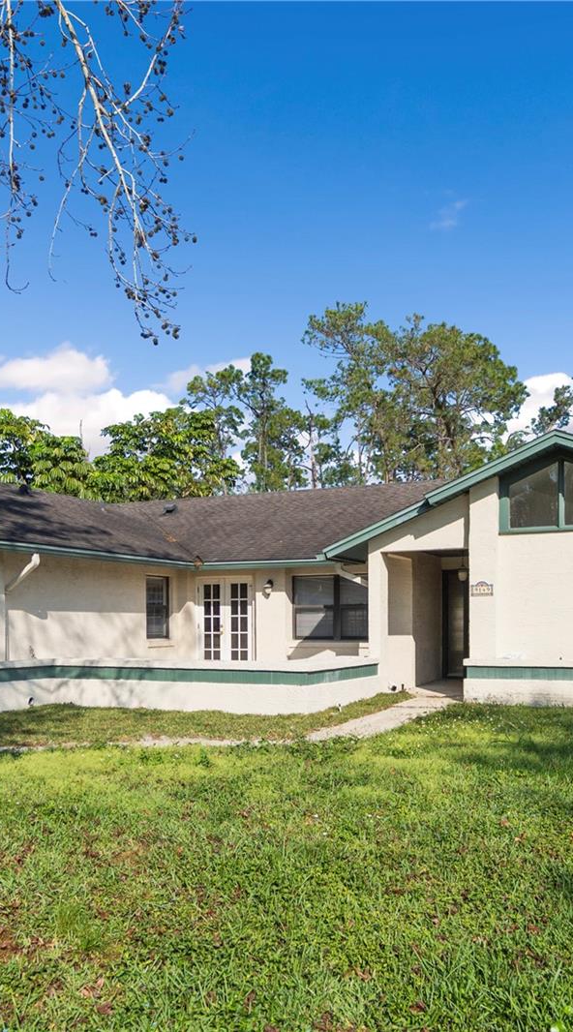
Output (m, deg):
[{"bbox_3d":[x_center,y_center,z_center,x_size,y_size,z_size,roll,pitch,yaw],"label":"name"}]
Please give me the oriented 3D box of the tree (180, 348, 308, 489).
[{"bbox_3d":[-2.350,-2.488,45.598,7.000,13.429,6.300,0,-3,-3],"label":"tree"}]

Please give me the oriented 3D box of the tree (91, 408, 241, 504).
[{"bbox_3d":[-4.591,-0.397,30.776,5.800,7.478,5.300,1,-3,-8],"label":"tree"}]

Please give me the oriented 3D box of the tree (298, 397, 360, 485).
[{"bbox_3d":[2.503,-1.316,48.657,4.000,11.456,4.000,0,-3,3],"label":"tree"}]

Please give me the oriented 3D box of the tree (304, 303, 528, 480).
[{"bbox_3d":[6.655,-3.485,41.553,11.300,14.936,9.500,-1,-3,9],"label":"tree"}]

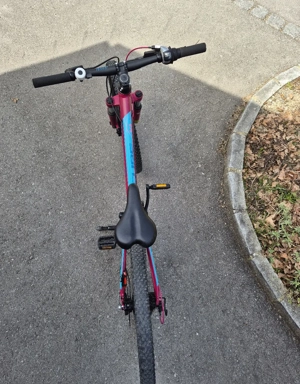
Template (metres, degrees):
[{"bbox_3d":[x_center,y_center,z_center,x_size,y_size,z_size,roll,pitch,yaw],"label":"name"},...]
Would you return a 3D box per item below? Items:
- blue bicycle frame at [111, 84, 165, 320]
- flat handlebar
[{"bbox_3d":[-0.066,0.045,1.140,0.162,0.535,0.890,-4,69,-4],"label":"blue bicycle frame"},{"bbox_3d":[-0.094,-0.431,0.903,0.600,0.055,0.075,-14,71,-4],"label":"flat handlebar"}]

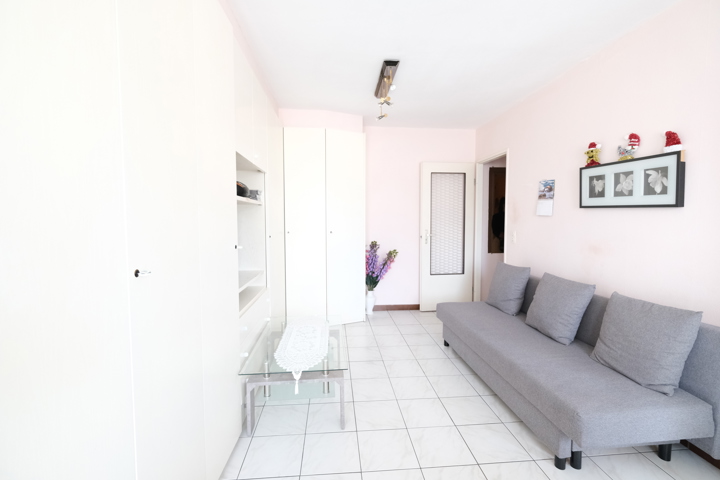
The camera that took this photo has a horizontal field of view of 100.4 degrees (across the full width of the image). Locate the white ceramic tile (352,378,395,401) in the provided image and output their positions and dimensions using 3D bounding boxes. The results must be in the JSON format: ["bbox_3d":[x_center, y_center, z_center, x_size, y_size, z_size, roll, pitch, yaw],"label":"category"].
[{"bbox_3d":[0.100,1.122,2.248,0.300,0.010,0.298,0,3,-5],"label":"white ceramic tile"}]

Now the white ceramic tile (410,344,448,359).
[{"bbox_3d":[0.656,1.084,2.888,0.300,0.010,0.298,0,3,-5],"label":"white ceramic tile"}]

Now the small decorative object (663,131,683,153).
[{"bbox_3d":[1.761,-0.555,1.691,0.055,0.115,0.078,0,3,-5],"label":"small decorative object"}]

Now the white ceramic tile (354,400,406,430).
[{"bbox_3d":[0.124,1.139,1.953,0.300,0.010,0.298,0,3,-5],"label":"white ceramic tile"}]

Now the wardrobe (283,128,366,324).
[{"bbox_3d":[-0.411,-0.133,3.758,0.950,2.300,0.570,0,4,-5],"label":"wardrobe"}]

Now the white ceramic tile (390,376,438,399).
[{"bbox_3d":[0.392,1.102,2.240,0.298,0.012,0.297,0,3,-5],"label":"white ceramic tile"}]

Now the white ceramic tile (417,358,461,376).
[{"bbox_3d":[0.681,1.104,2.600,0.300,0.010,0.300,0,4,-5],"label":"white ceramic tile"}]

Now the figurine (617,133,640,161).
[{"bbox_3d":[1.778,-0.617,1.987,0.045,0.165,0.140,0,3,-5],"label":"figurine"}]

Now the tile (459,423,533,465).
[{"bbox_3d":[0.752,1.156,1.706,0.300,0.010,0.298,0,3,-5],"label":"tile"}]

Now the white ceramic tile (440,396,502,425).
[{"bbox_3d":[0.714,1.117,1.972,0.298,0.012,0.297,0,3,-5],"label":"white ceramic tile"}]

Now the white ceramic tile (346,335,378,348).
[{"bbox_3d":[0.021,1.051,3.093,0.298,0.012,0.297,0,3,-5],"label":"white ceramic tile"}]

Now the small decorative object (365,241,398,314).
[{"bbox_3d":[0.296,0.514,4.025,0.470,0.990,0.300,0,3,-5],"label":"small decorative object"}]

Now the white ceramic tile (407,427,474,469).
[{"bbox_3d":[0.450,1.156,1.682,0.300,0.010,0.298,0,3,-5],"label":"white ceramic tile"}]

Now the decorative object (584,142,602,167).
[{"bbox_3d":[1.719,-0.629,2.208,0.060,0.160,0.100,0,3,-5],"label":"decorative object"}]

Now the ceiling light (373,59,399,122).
[{"bbox_3d":[0.244,-1.347,2.793,0.140,0.225,0.720,0,3,-5],"label":"ceiling light"}]

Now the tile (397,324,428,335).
[{"bbox_3d":[0.595,1.030,3.434,0.298,0.012,0.297,0,3,-5],"label":"tile"}]

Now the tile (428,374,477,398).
[{"bbox_3d":[0.706,1.123,2.307,0.300,0.010,0.300,0,4,-5],"label":"tile"}]

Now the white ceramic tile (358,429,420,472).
[{"bbox_3d":[0.148,1.157,1.657,0.300,0.010,0.298,0,3,-5],"label":"white ceramic tile"}]

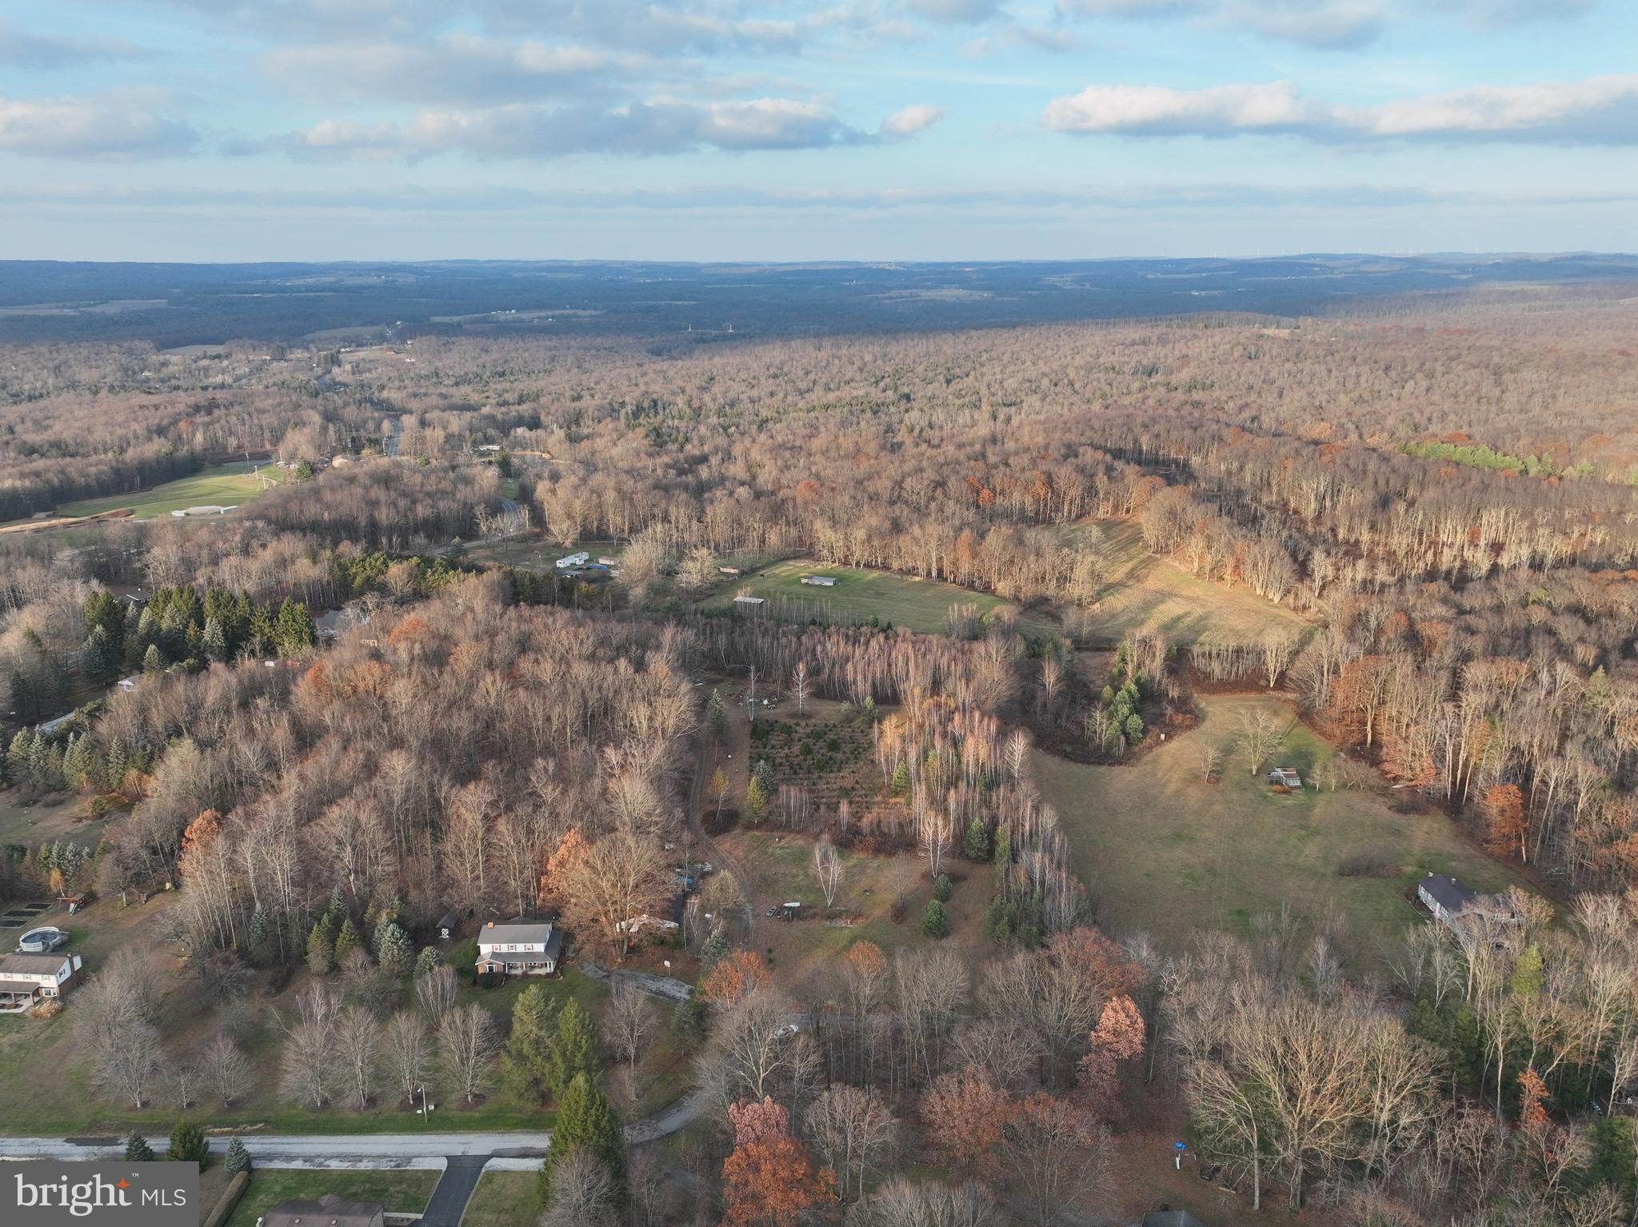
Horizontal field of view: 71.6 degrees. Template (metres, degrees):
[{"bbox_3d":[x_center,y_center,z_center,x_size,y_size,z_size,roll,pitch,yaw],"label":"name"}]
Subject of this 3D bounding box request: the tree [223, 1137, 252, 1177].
[{"bbox_3d":[-82.590,76.550,160.960,3.990,5.800,3.990,0,17,0],"label":"tree"}]

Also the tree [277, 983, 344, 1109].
[{"bbox_3d":[-74.520,64.040,166.260,9.560,20.530,9.270,0,17,0],"label":"tree"}]

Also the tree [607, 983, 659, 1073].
[{"bbox_3d":[-28.980,64.590,176.650,7.970,16.510,7.970,0,18,0],"label":"tree"}]

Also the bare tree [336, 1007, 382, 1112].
[{"bbox_3d":[-67.700,65.550,167.010,6.590,17.200,6.390,0,17,0],"label":"bare tree"}]

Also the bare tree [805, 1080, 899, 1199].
[{"bbox_3d":[4.620,72.490,155.670,12.460,18.710,12.460,0,17,0],"label":"bare tree"}]

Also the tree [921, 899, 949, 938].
[{"bbox_3d":[22.000,57.270,214.400,5.080,7.750,5.080,0,18,0],"label":"tree"}]

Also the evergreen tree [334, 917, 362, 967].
[{"bbox_3d":[-83.900,58.470,202.200,5.240,9.710,5.090,0,17,0],"label":"evergreen tree"}]

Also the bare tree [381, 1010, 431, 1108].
[{"bbox_3d":[-61.760,66.510,169.840,7.860,16.940,7.860,0,18,0],"label":"bare tree"}]

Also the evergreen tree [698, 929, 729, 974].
[{"bbox_3d":[-18.600,59.820,201.210,5.670,7.730,5.500,0,17,0],"label":"evergreen tree"}]

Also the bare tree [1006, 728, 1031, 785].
[{"bbox_3d":[50.780,36.390,289.300,6.520,13.860,6.520,0,17,0],"label":"bare tree"}]

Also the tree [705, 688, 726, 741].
[{"bbox_3d":[-27.290,26.470,300.620,5.420,14.610,5.420,0,18,0],"label":"tree"}]

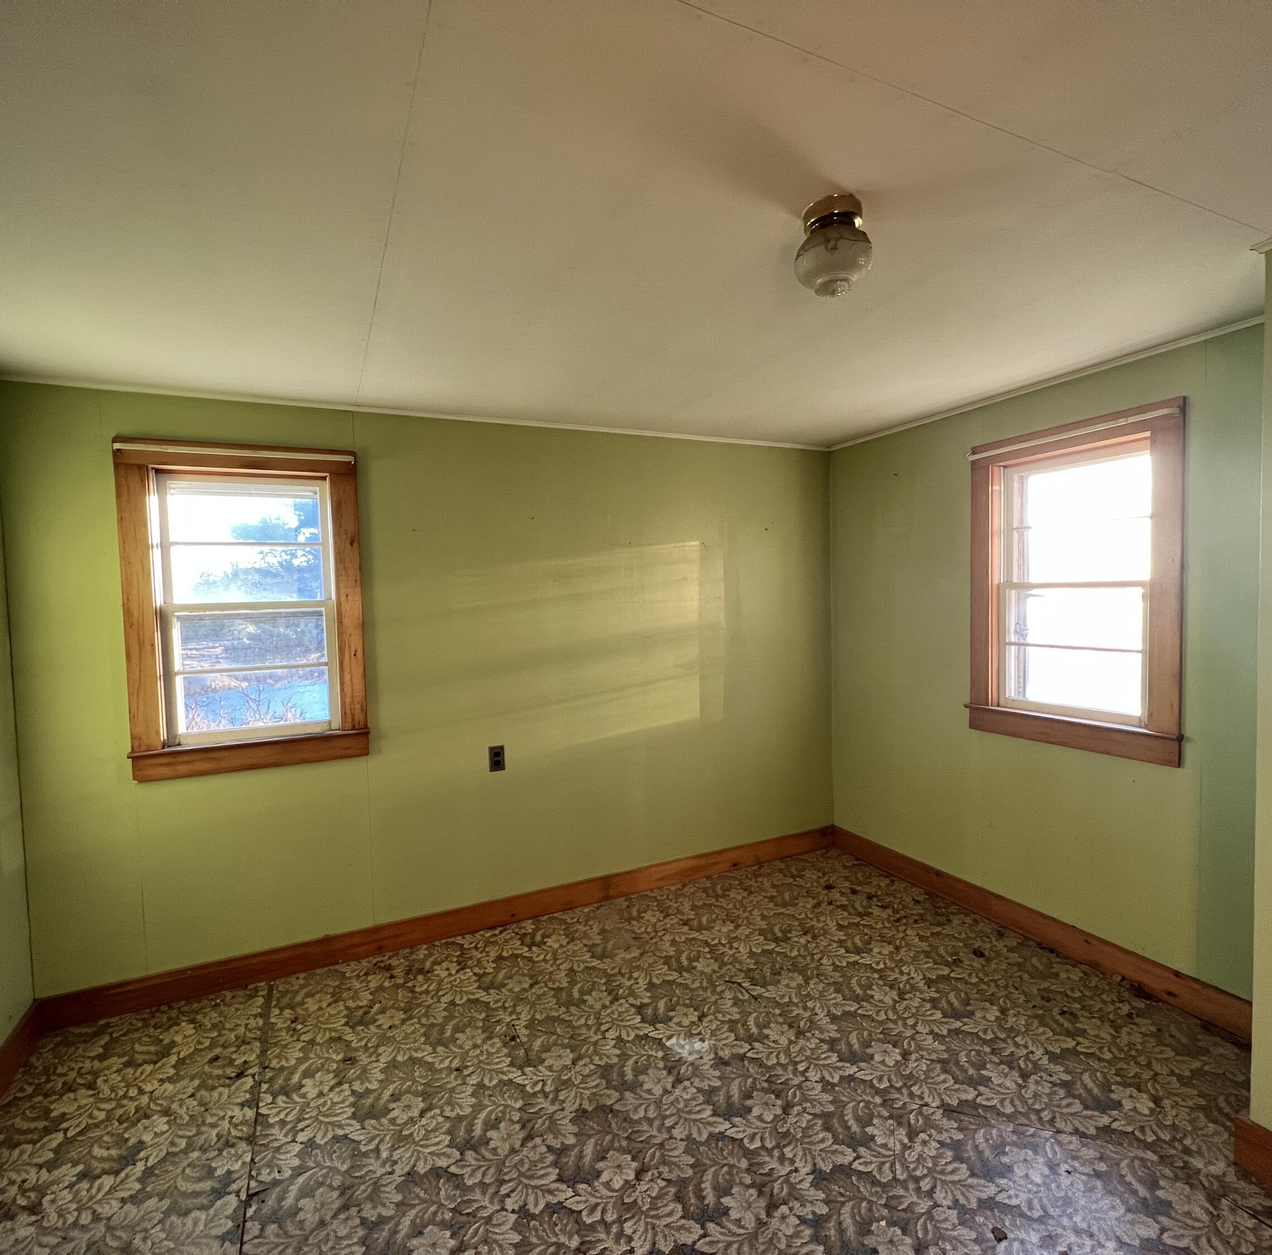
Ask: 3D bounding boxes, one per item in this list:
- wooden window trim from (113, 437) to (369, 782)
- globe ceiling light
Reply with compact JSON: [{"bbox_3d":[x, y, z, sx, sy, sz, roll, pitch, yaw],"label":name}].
[{"bbox_3d":[-1.526,-0.075,2.495,0.815,1.272,0.120,-2,3,-24],"label":"wooden window trim"},{"bbox_3d":[0.442,-0.842,1.408,0.166,0.167,0.166,-1,2,0],"label":"globe ceiling light"}]

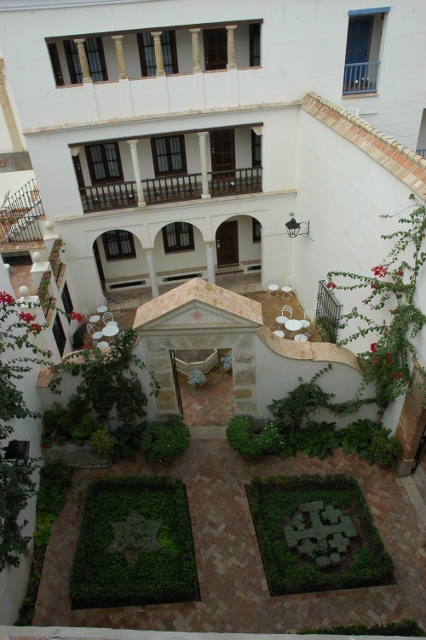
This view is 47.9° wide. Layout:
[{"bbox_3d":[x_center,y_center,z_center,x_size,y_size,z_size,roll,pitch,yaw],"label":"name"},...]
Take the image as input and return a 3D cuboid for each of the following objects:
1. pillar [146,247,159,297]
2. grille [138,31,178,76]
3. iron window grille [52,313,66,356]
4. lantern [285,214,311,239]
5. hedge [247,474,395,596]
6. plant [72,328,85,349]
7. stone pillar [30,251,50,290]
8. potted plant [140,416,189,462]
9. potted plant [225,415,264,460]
[{"bbox_3d":[-2.402,-1.684,18.863,0.340,2.420,0.340,-8,35,-7],"label":"pillar"},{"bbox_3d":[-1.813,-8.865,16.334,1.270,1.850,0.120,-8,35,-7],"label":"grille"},{"bbox_3d":[-5.171,0.520,16.337,0.100,1.270,1.030,-6,36,-2],"label":"iron window grille"},{"bbox_3d":[2.976,-3.261,16.918,0.850,0.850,0.500,-8,36,-6],"label":"lantern"},{"bbox_3d":[2.371,4.793,11.027,2.650,0.450,2.640,-4,35,-1],"label":"hedge"},{"bbox_3d":[-4.842,0.733,17.409,0.420,0.980,0.420,-4,36,0],"label":"plant"},{"bbox_3d":[-5.613,-1.547,15.817,0.500,1.520,0.500,-6,36,-2],"label":"stone pillar"},{"bbox_3d":[-1.307,3.248,13.045,1.320,0.980,1.280,-2,35,2],"label":"potted plant"},{"bbox_3d":[0.861,3.210,12.945,1.050,0.960,1.050,-2,35,2],"label":"potted plant"}]

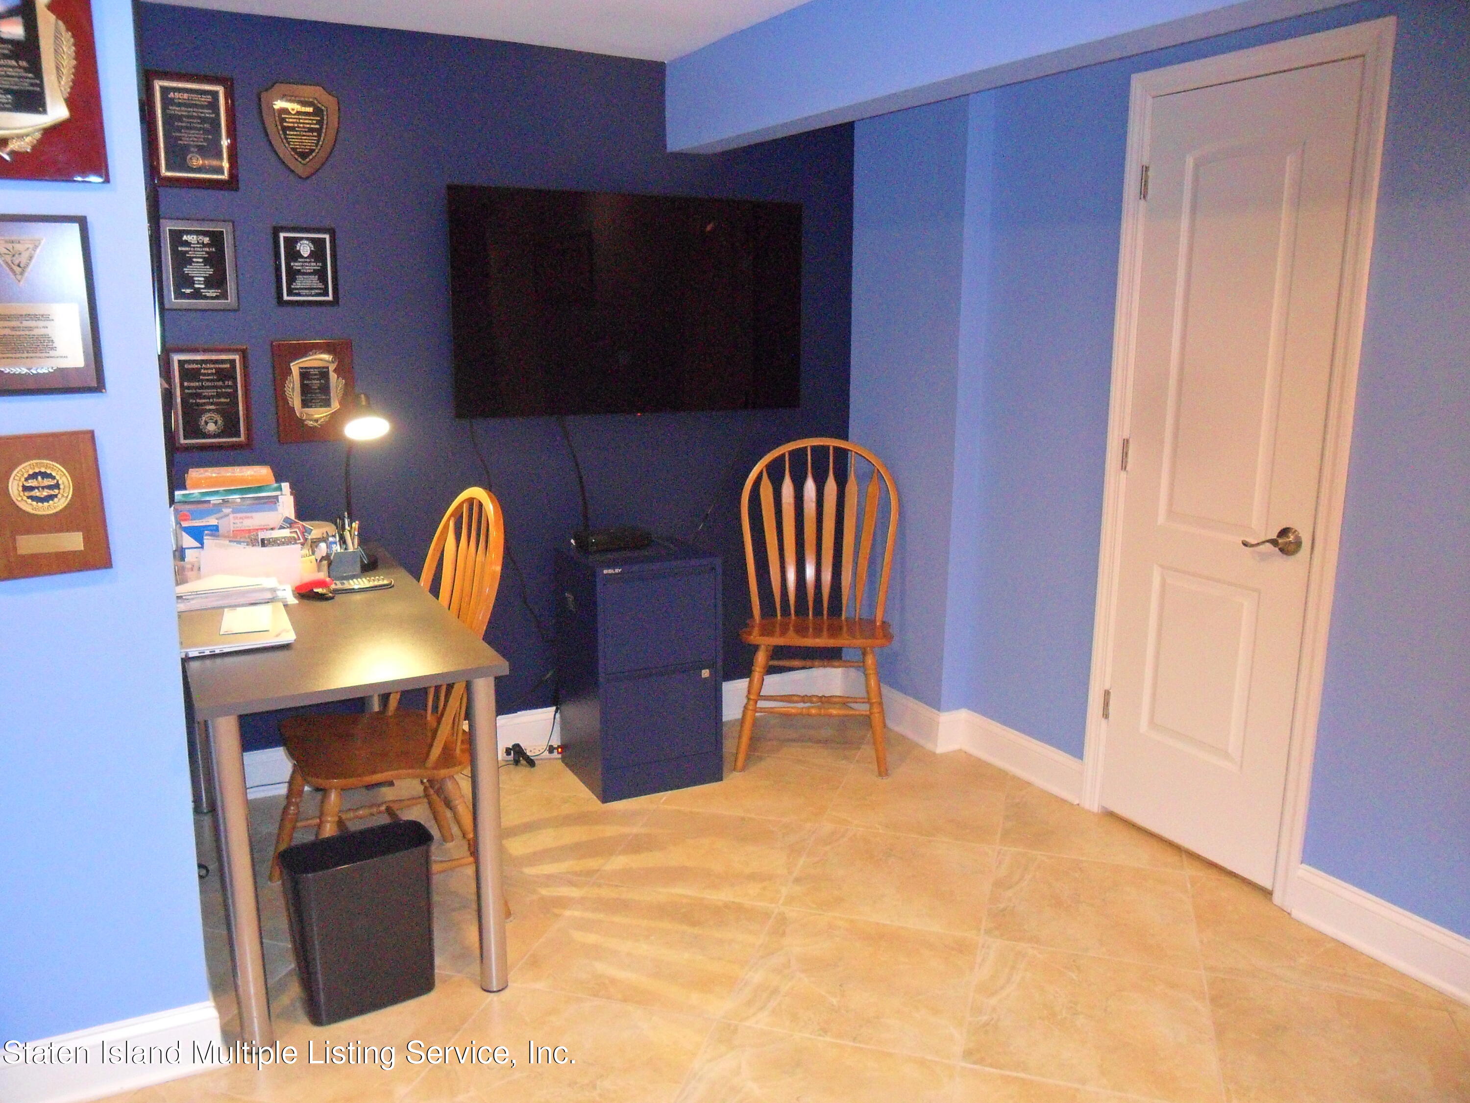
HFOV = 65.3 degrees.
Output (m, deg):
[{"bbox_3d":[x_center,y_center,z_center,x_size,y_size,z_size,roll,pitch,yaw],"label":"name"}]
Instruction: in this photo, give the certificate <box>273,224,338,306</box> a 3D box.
[{"bbox_3d":[-1.254,-0.830,3.356,0.170,0.221,0.022,-5,13,-26],"label":"certificate"}]

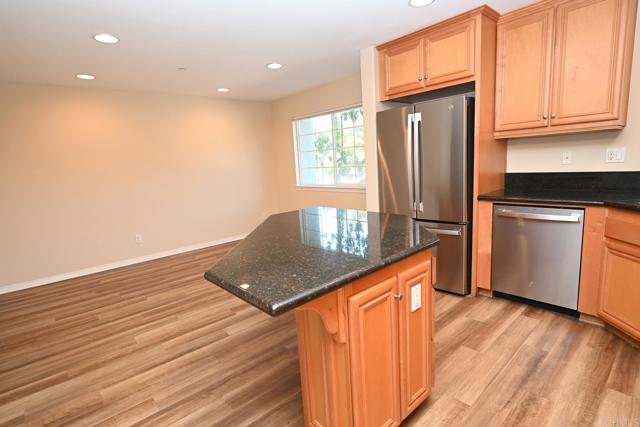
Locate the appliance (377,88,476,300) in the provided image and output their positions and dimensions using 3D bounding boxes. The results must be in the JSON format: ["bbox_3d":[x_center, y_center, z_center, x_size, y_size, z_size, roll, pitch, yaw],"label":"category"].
[{"bbox_3d":[1.206,-0.189,3.354,0.810,1.789,0.930,-12,12,-41],"label":"appliance"}]

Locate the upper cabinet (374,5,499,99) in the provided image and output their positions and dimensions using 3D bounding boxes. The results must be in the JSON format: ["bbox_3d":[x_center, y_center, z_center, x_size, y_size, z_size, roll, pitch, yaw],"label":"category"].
[{"bbox_3d":[1.215,-1.466,3.182,0.712,0.546,1.074,-12,12,-41],"label":"upper cabinet"}]

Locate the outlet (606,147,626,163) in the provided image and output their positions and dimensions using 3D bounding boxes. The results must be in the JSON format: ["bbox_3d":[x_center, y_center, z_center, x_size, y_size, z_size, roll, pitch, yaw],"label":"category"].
[{"bbox_3d":[2.403,-0.469,2.602,0.012,0.116,0.111,-12,12,-41],"label":"outlet"}]

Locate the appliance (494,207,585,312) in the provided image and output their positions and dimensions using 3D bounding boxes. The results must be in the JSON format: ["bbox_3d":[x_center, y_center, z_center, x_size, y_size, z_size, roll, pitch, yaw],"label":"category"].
[{"bbox_3d":[1.915,0.313,2.751,0.598,0.818,0.601,-12,12,-41],"label":"appliance"}]

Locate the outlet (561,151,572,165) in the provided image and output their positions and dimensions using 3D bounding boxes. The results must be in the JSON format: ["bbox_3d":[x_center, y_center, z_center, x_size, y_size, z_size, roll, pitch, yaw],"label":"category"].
[{"bbox_3d":[2.191,-0.491,2.839,0.011,0.115,0.070,-12,12,-41],"label":"outlet"}]

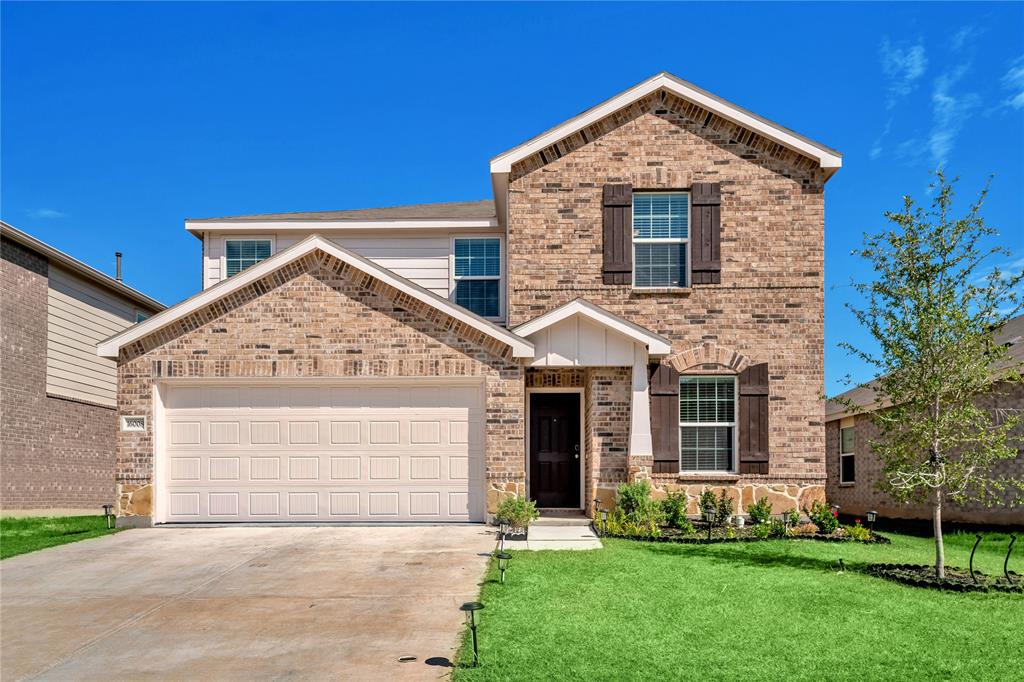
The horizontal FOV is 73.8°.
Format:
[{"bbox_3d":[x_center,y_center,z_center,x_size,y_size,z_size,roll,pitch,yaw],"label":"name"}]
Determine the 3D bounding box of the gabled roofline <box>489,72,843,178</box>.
[{"bbox_3d":[2.324,-3.283,10.400,5.328,1.524,0.200,0,-1,1],"label":"gabled roofline"}]

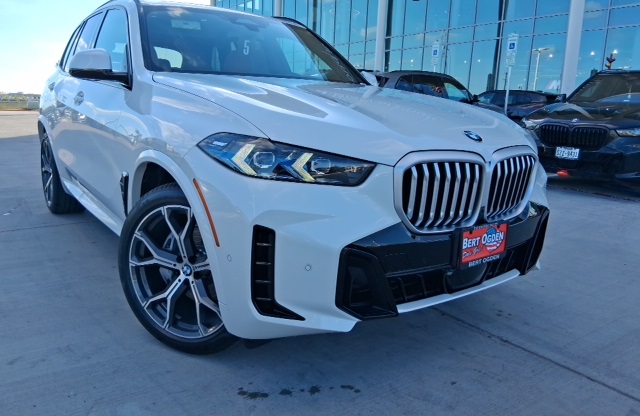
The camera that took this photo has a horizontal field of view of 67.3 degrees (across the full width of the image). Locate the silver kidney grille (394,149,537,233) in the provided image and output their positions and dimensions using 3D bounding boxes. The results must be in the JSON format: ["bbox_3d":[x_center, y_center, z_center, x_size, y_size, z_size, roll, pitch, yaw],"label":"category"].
[{"bbox_3d":[0.609,-0.086,1.949,0.890,0.330,0.130,-9,16,-36],"label":"silver kidney grille"}]

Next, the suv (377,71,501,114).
[{"bbox_3d":[2.480,-2.298,11.518,4.750,1.720,1.950,-10,16,-39],"label":"suv"}]

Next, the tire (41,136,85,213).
[{"bbox_3d":[-2.340,-0.316,4.454,0.310,0.750,0.750,-9,16,-36],"label":"tire"}]

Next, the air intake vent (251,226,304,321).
[{"bbox_3d":[-0.143,0.225,1.631,0.180,0.330,0.080,0,13,-2],"label":"air intake vent"}]

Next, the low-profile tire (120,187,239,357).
[{"bbox_3d":[-0.547,0.254,2.149,0.750,0.750,0.280,8,14,28],"label":"low-profile tire"}]

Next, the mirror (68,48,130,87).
[{"bbox_3d":[-1.203,-0.747,2.606,0.260,0.190,0.160,-9,16,-36],"label":"mirror"}]

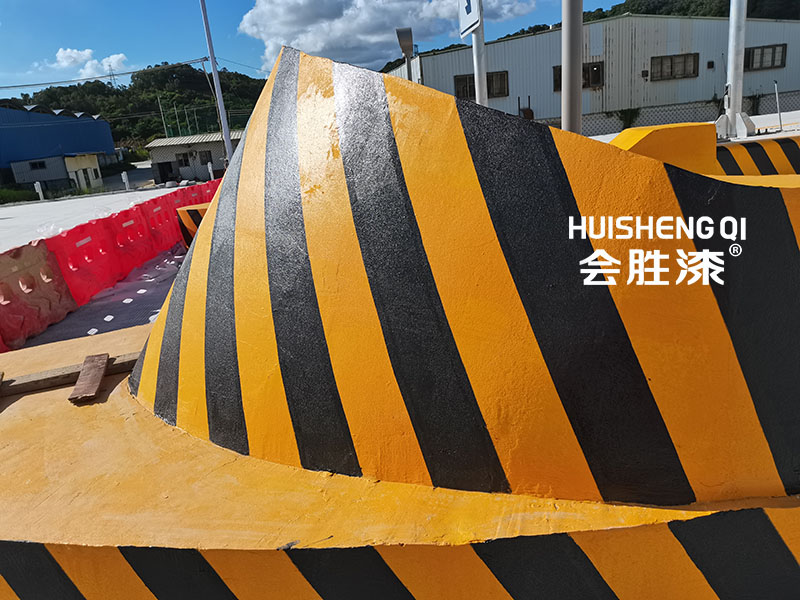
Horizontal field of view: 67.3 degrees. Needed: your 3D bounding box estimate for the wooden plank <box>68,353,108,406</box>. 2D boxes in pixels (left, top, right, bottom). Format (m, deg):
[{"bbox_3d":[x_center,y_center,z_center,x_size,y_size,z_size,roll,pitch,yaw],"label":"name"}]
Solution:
[{"bbox_3d":[-1.571,0.386,3.054,0.115,0.020,0.518,-12,21,-16],"label":"wooden plank"}]

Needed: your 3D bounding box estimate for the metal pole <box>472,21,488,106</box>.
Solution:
[{"bbox_3d":[0.834,-1.521,5.840,0.120,2.200,0.120,-6,17,0],"label":"metal pole"}]

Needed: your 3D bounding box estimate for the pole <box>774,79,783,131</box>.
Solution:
[{"bbox_3d":[6.535,-3.331,10.374,0.045,0.870,0.045,-17,17,3],"label":"pole"}]

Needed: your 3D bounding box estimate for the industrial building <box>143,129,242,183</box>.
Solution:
[{"bbox_3d":[-14.097,-11.565,47.922,9.500,3.500,5.500,-6,17,0],"label":"industrial building"}]

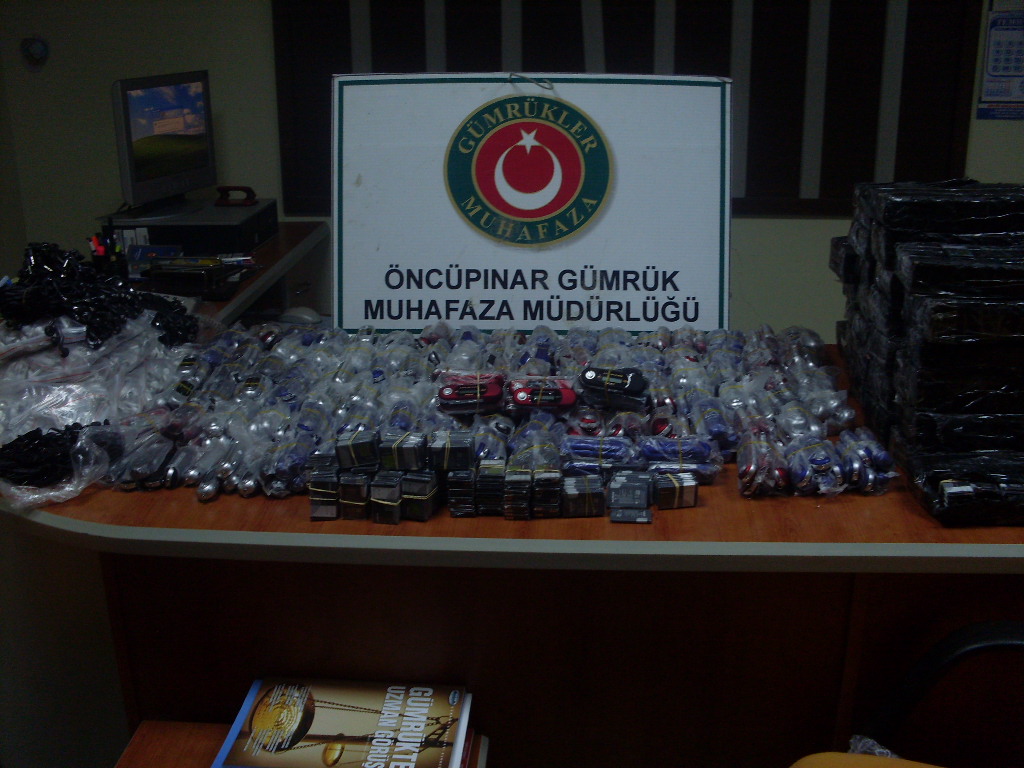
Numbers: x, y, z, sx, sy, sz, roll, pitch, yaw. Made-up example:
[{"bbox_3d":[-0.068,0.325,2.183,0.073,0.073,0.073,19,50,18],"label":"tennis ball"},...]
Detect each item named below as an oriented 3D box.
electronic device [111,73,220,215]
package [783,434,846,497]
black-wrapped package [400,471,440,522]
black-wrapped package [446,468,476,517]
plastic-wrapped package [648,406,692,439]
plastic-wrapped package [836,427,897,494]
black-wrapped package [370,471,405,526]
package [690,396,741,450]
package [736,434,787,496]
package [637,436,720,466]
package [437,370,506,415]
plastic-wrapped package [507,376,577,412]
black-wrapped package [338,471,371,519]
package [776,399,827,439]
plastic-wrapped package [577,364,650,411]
[{"bbox_3d":[-1.077,-0.749,3.477,0.190,0.415,0.385,7,17,23],"label":"electronic device"},{"bbox_3d":[0.401,0.107,1.498,0.075,0.048,0.095,3,16,12],"label":"package"},{"bbox_3d":[-0.121,0.145,1.476,0.035,0.053,0.052,3,18,11],"label":"black-wrapped package"},{"bbox_3d":[-0.064,0.142,1.486,0.034,0.053,0.052,0,18,0],"label":"black-wrapped package"},{"bbox_3d":[0.230,0.067,1.647,0.057,0.042,0.090,2,16,6],"label":"plastic-wrapped package"},{"bbox_3d":[0.472,0.101,1.502,0.062,0.058,0.095,3,16,11],"label":"plastic-wrapped package"},{"bbox_3d":[-0.160,0.148,1.470,0.034,0.053,0.053,1,18,5],"label":"black-wrapped package"},{"bbox_3d":[0.302,0.060,1.689,0.066,0.048,0.090,0,18,0],"label":"package"},{"bbox_3d":[0.330,0.107,1.488,0.061,0.055,0.095,3,16,10],"label":"package"},{"bbox_3d":[0.220,0.088,1.494,0.103,0.027,0.050,0,16,0],"label":"package"},{"bbox_3d":[-0.060,0.012,1.663,0.098,0.050,0.060,0,16,0],"label":"package"},{"bbox_3d":[0.044,0.014,1.686,0.100,0.040,0.053,0,18,0],"label":"plastic-wrapped package"},{"bbox_3d":[-0.204,0.145,1.483,0.034,0.051,0.052,0,18,3],"label":"black-wrapped package"},{"bbox_3d":[0.444,0.058,1.747,0.068,0.043,0.088,0,18,2],"label":"package"},{"bbox_3d":[0.149,0.006,1.675,0.104,0.054,0.060,1,16,5],"label":"plastic-wrapped package"}]

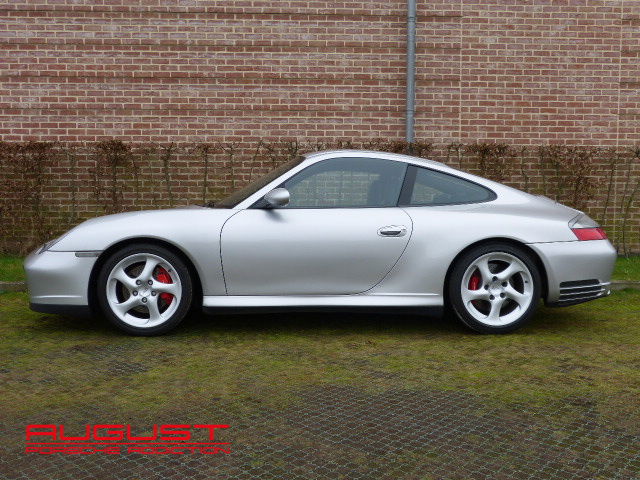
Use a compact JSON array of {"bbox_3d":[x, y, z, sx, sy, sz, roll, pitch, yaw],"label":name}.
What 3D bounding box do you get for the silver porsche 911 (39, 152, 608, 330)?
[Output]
[{"bbox_3d":[0.000,-0.045,5.413,4.435,1.290,1.840,0,3,-5],"label":"silver porsche 911"}]

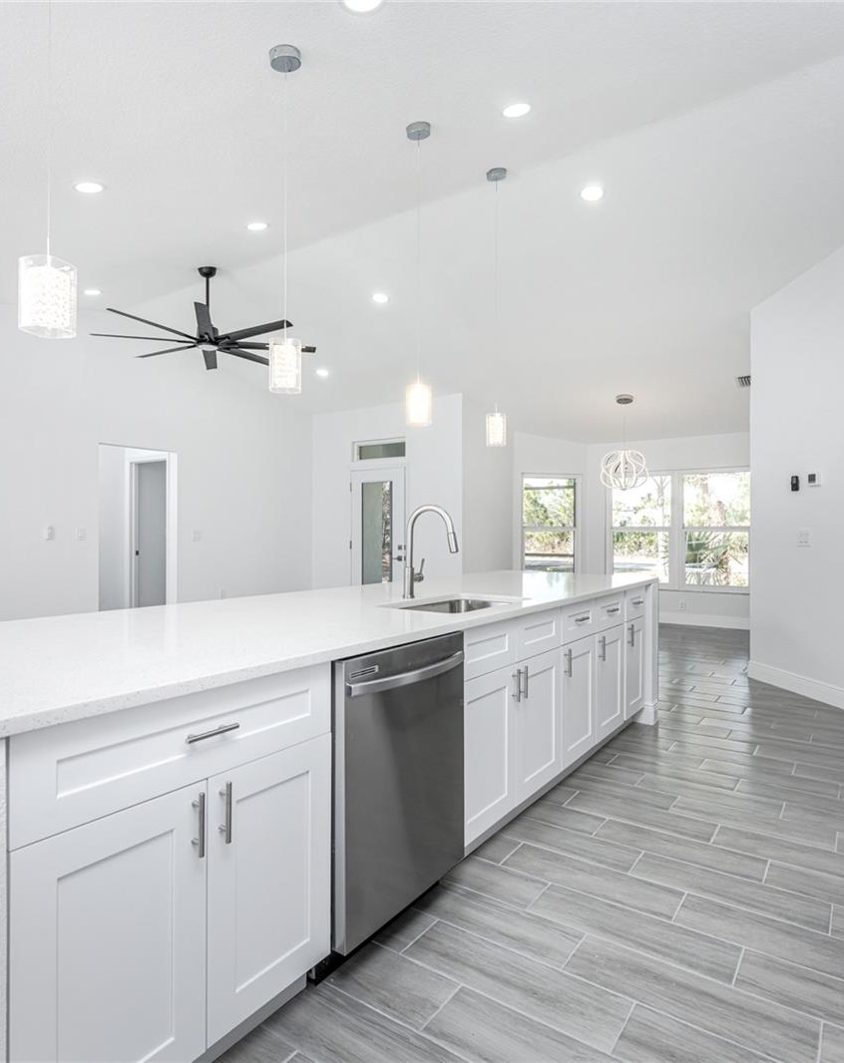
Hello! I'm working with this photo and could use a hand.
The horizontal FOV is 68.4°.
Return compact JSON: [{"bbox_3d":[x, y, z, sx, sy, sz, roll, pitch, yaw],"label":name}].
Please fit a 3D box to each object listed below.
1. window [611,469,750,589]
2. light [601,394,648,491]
[{"bbox_3d":[3.440,-0.025,8.337,1.870,1.620,0.120,0,0,35],"label":"window"},{"bbox_3d":[2.325,-1.022,7.120,0.530,1.080,0.530,0,0,35],"label":"light"}]

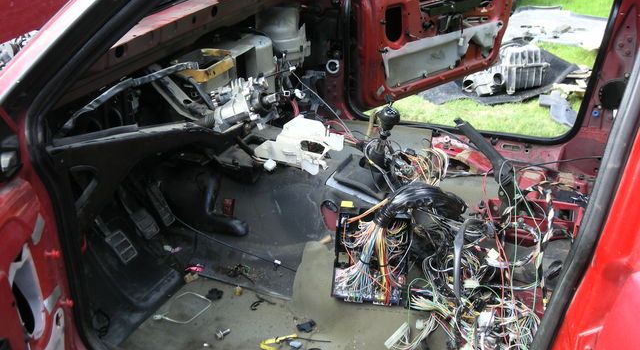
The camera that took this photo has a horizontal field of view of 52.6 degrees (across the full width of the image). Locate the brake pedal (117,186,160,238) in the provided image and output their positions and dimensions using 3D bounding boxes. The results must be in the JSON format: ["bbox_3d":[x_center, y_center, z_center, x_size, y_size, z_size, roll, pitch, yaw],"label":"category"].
[{"bbox_3d":[-0.442,0.092,1.580,0.040,0.135,0.048,-20,14,35],"label":"brake pedal"}]

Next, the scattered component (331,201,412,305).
[{"bbox_3d":[0.130,0.190,1.559,0.180,0.225,0.085,5,-6,13],"label":"scattered component"}]

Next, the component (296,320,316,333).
[{"bbox_3d":[-0.030,0.341,1.463,0.034,0.014,0.044,13,29,27],"label":"component"}]

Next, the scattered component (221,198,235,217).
[{"bbox_3d":[-0.256,0.090,1.790,0.036,0.050,0.022,-2,27,0],"label":"scattered component"}]

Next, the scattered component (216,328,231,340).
[{"bbox_3d":[-0.212,0.347,1.419,0.034,0.018,0.019,-19,32,-31],"label":"scattered component"}]

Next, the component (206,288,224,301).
[{"bbox_3d":[-0.249,0.285,1.544,0.042,0.015,0.038,-6,27,-9],"label":"component"}]

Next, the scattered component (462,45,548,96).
[{"bbox_3d":[1.054,-0.608,3.720,0.450,0.230,0.240,-1,27,3],"label":"scattered component"}]

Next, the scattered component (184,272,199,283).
[{"bbox_3d":[-0.325,0.261,1.641,0.022,0.018,0.041,22,34,40],"label":"scattered component"}]

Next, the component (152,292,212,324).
[{"bbox_3d":[-0.321,0.316,1.530,0.087,0.012,0.121,12,28,26],"label":"component"}]

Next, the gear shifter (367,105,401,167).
[{"bbox_3d":[0.157,-0.093,1.602,0.060,0.158,0.056,6,29,-3],"label":"gear shifter"}]

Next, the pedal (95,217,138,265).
[{"bbox_3d":[-0.480,0.157,1.525,0.032,0.116,0.048,-39,2,35],"label":"pedal"}]

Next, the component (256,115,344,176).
[{"bbox_3d":[-0.048,-0.079,1.660,0.200,0.085,0.150,5,27,13],"label":"component"}]

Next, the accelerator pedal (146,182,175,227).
[{"bbox_3d":[-0.411,0.076,1.670,0.025,0.108,0.040,-13,18,33],"label":"accelerator pedal"}]

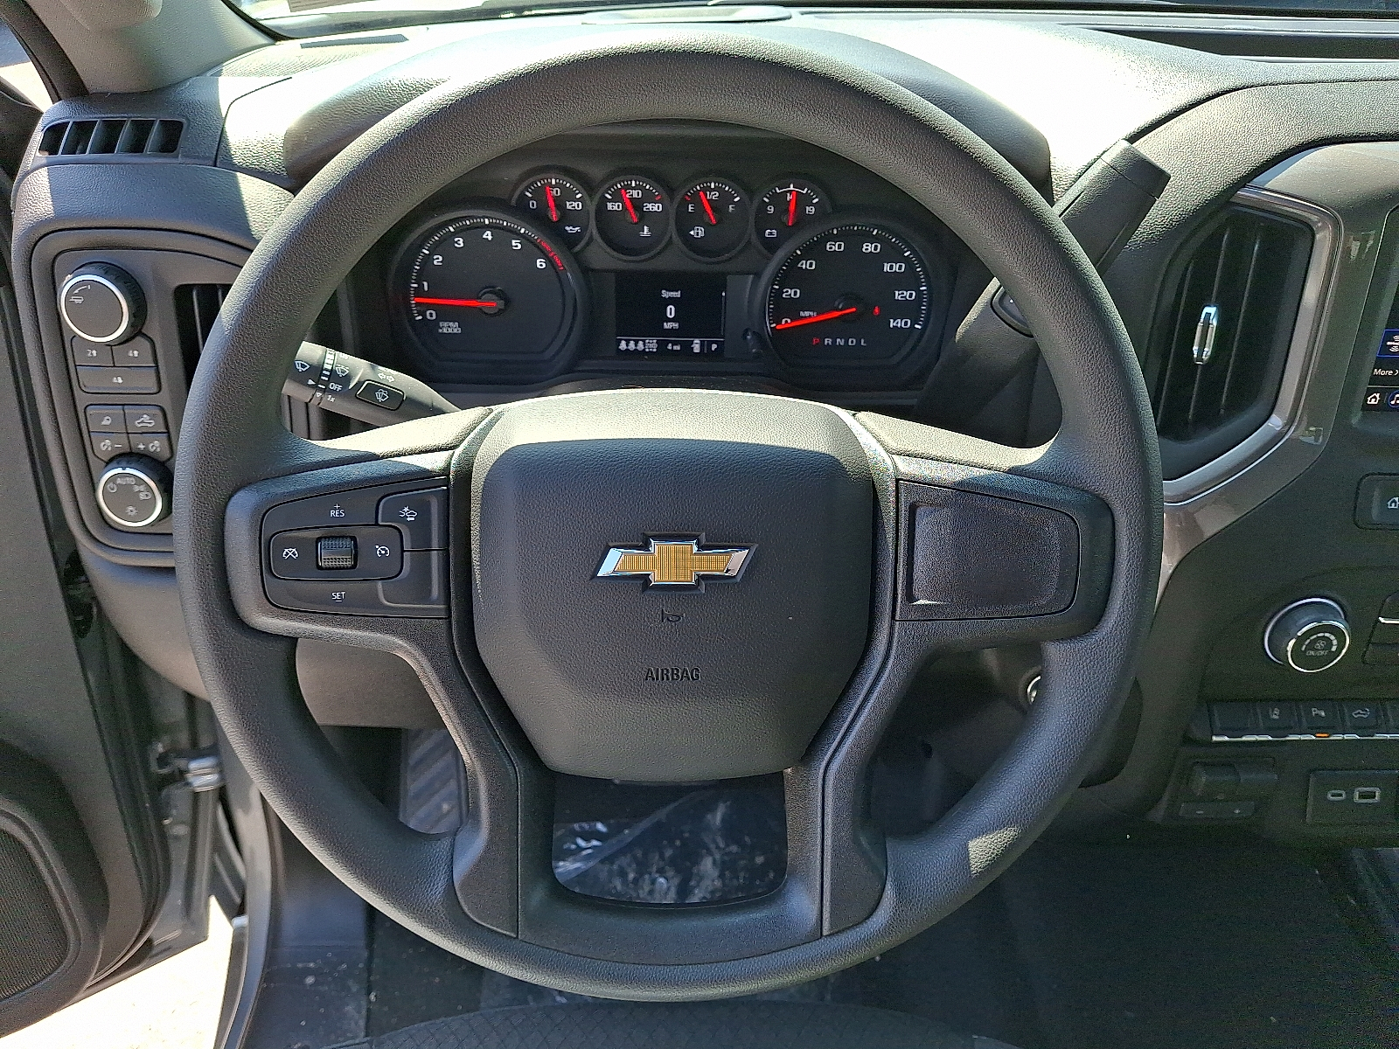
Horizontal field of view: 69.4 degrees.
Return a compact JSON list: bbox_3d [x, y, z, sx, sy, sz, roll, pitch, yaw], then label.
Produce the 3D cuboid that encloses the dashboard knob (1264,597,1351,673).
[{"bbox_3d":[0.369,0.069,0.608,0.049,0.049,0.018,-1,27,-2],"label":"dashboard knob"}]

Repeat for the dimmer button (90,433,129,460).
[{"bbox_3d":[-0.357,-0.048,0.613,0.023,0.017,0.008,0,19,0],"label":"dimmer button"}]

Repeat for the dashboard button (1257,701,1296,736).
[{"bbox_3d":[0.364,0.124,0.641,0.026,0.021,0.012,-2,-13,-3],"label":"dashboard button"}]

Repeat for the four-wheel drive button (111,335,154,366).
[{"bbox_3d":[-0.332,-0.102,0.594,0.024,0.019,0.008,0,19,0],"label":"four-wheel drive button"}]

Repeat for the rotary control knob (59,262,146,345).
[{"bbox_3d":[-0.327,-0.119,0.552,0.045,0.045,0.016,-1,24,-2],"label":"rotary control knob"}]

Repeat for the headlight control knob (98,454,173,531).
[{"bbox_3d":[-0.332,-0.019,0.595,0.045,0.045,0.016,-1,24,-2],"label":"headlight control knob"}]

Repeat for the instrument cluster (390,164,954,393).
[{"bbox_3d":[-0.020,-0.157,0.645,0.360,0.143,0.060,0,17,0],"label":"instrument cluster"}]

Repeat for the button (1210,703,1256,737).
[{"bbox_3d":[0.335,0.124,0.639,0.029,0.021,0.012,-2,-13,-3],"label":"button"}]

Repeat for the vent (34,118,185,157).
[{"bbox_3d":[-0.327,-0.212,0.568,0.079,0.020,0.026,0,70,0],"label":"vent"}]

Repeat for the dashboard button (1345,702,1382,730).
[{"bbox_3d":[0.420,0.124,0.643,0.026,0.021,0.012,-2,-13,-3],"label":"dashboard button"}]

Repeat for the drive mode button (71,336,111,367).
[{"bbox_3d":[-0.341,-0.099,0.571,0.021,0.017,0.008,-1,24,-2],"label":"drive mode button"}]

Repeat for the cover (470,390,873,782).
[{"bbox_3d":[-0.011,0.026,0.416,0.161,0.160,0.050,0,8,0],"label":"cover"}]

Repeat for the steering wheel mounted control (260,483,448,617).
[{"bbox_3d":[-0.141,0.010,0.416,0.075,0.054,0.022,0,8,0],"label":"steering wheel mounted control"}]

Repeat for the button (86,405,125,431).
[{"bbox_3d":[-0.356,-0.064,0.607,0.022,0.016,0.008,0,19,0],"label":"button"}]

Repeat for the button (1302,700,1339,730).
[{"bbox_3d":[0.356,0.110,0.580,0.022,0.009,0.017,0,74,0],"label":"button"}]

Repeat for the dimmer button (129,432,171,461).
[{"bbox_3d":[-0.322,-0.046,0.594,0.025,0.017,0.008,-1,24,-2],"label":"dimmer button"}]

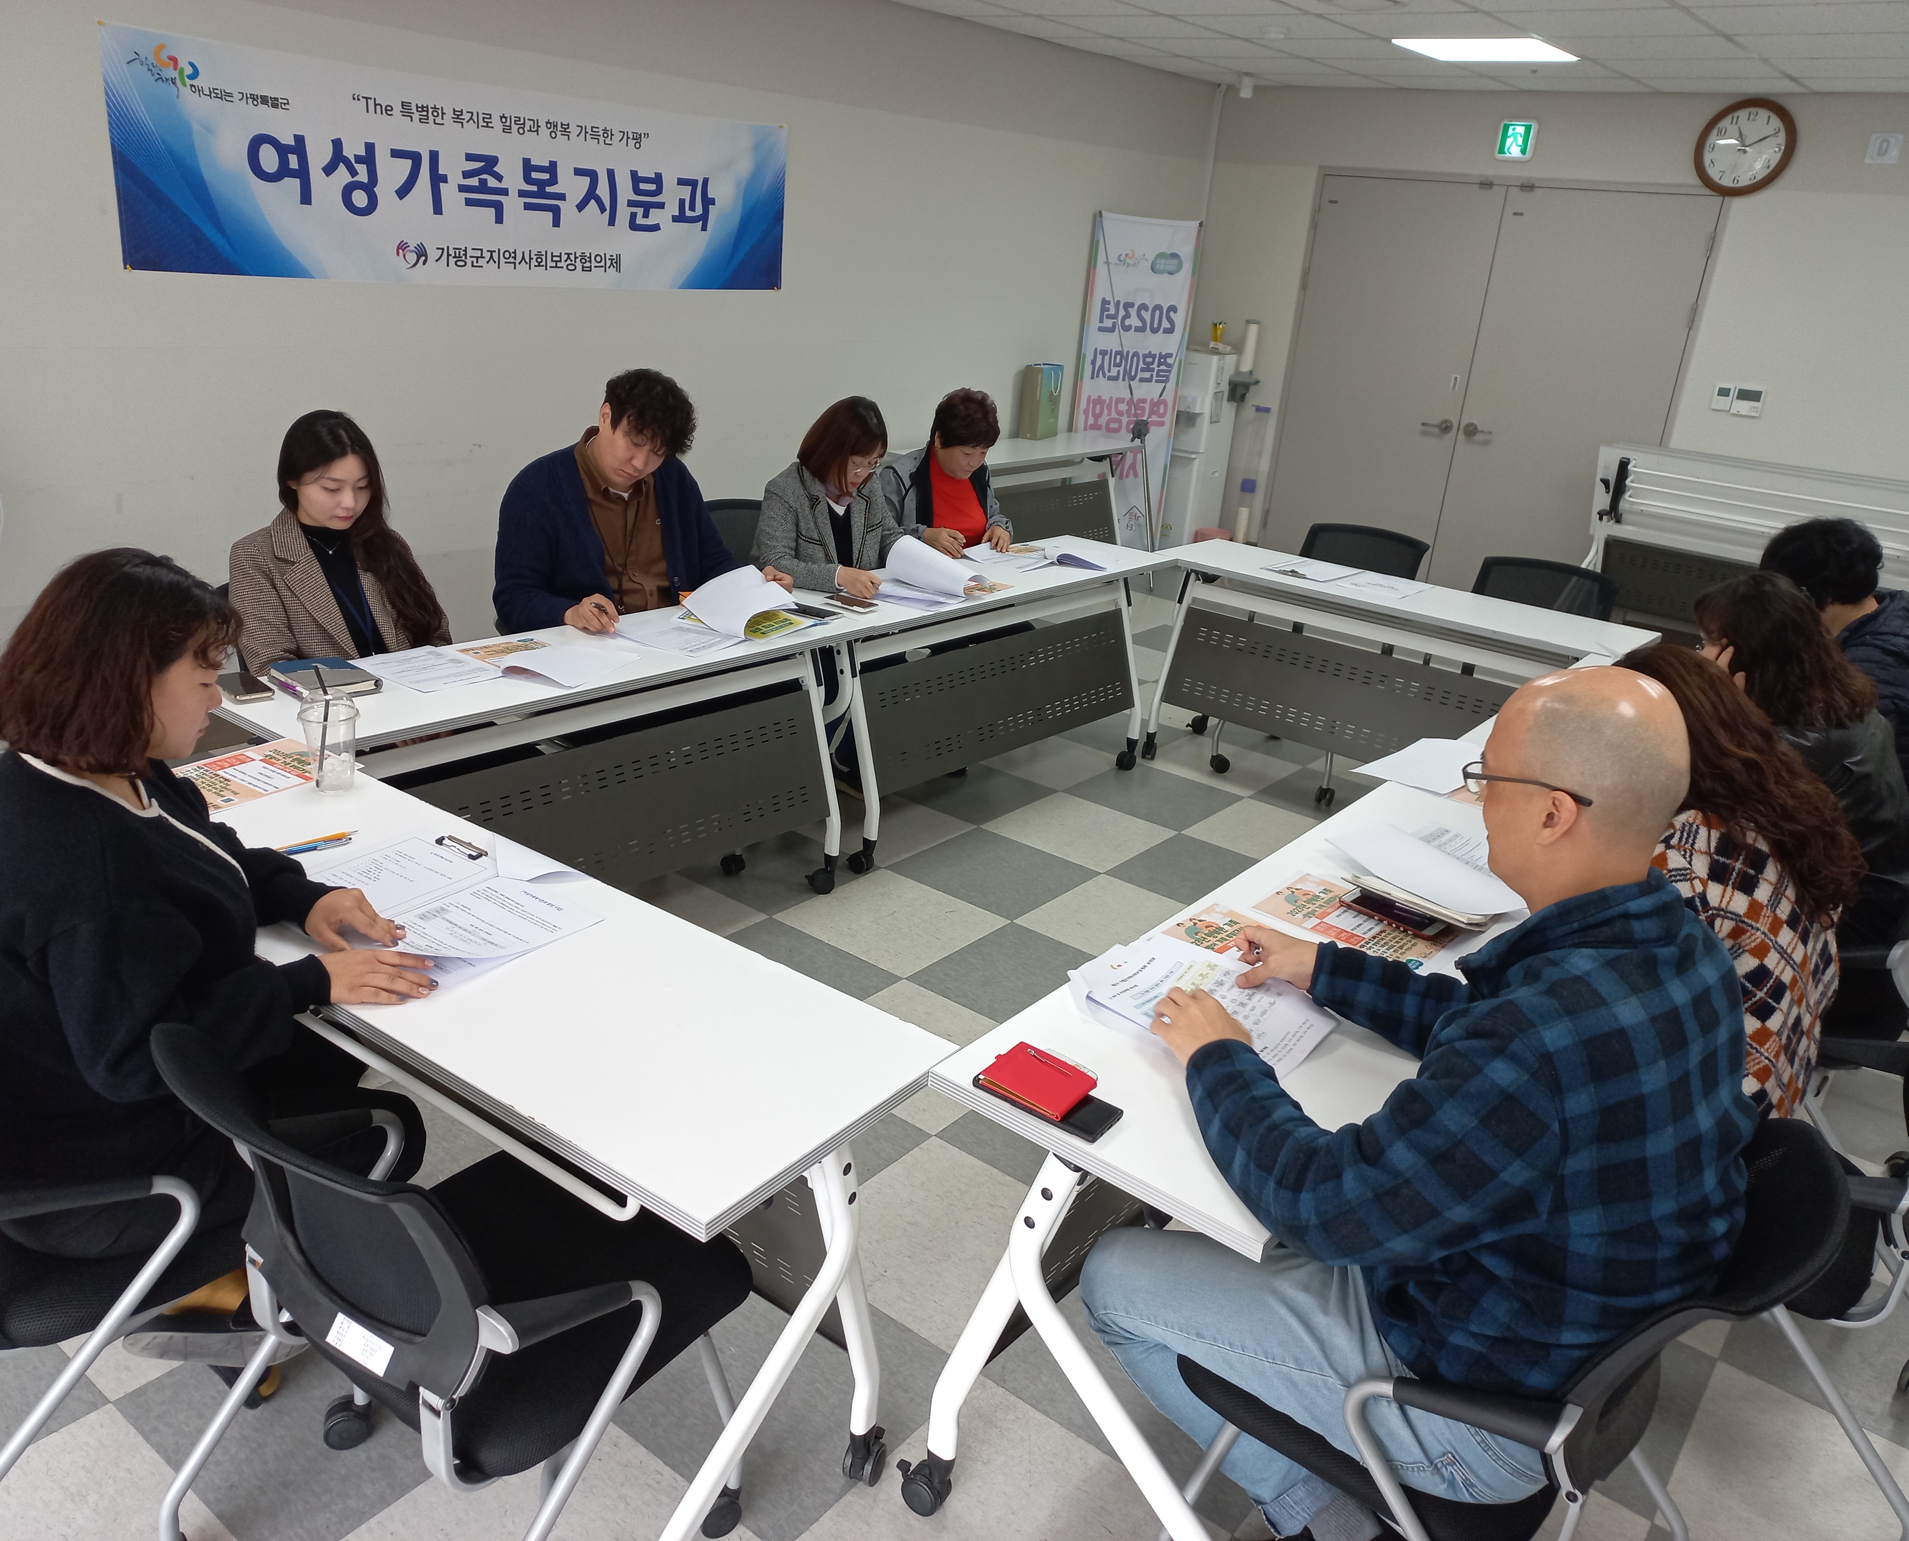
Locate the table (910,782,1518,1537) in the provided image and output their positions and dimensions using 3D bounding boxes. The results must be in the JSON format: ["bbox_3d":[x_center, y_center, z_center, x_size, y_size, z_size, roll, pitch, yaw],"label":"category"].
[{"bbox_3d":[0.574,0.598,2.431,0.465,0.720,1.500,19,25,33],"label":"table"}]

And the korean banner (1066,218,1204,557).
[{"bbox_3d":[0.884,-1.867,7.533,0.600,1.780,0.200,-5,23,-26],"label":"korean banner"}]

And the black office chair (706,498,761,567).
[{"bbox_3d":[-0.548,-0.400,4.646,0.570,0.820,0.550,19,25,33],"label":"black office chair"}]

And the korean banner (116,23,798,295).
[{"bbox_3d":[-1.401,-1.874,4.753,0.020,0.592,2.480,20,25,33],"label":"korean banner"}]

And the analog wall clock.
[{"bbox_3d":[3.486,-2.748,6.542,0.393,0.393,0.050,20,25,33],"label":"analog wall clock"}]

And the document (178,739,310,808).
[{"bbox_3d":[-1.176,0.006,2.483,0.210,0.006,0.297,16,23,27],"label":"document"}]

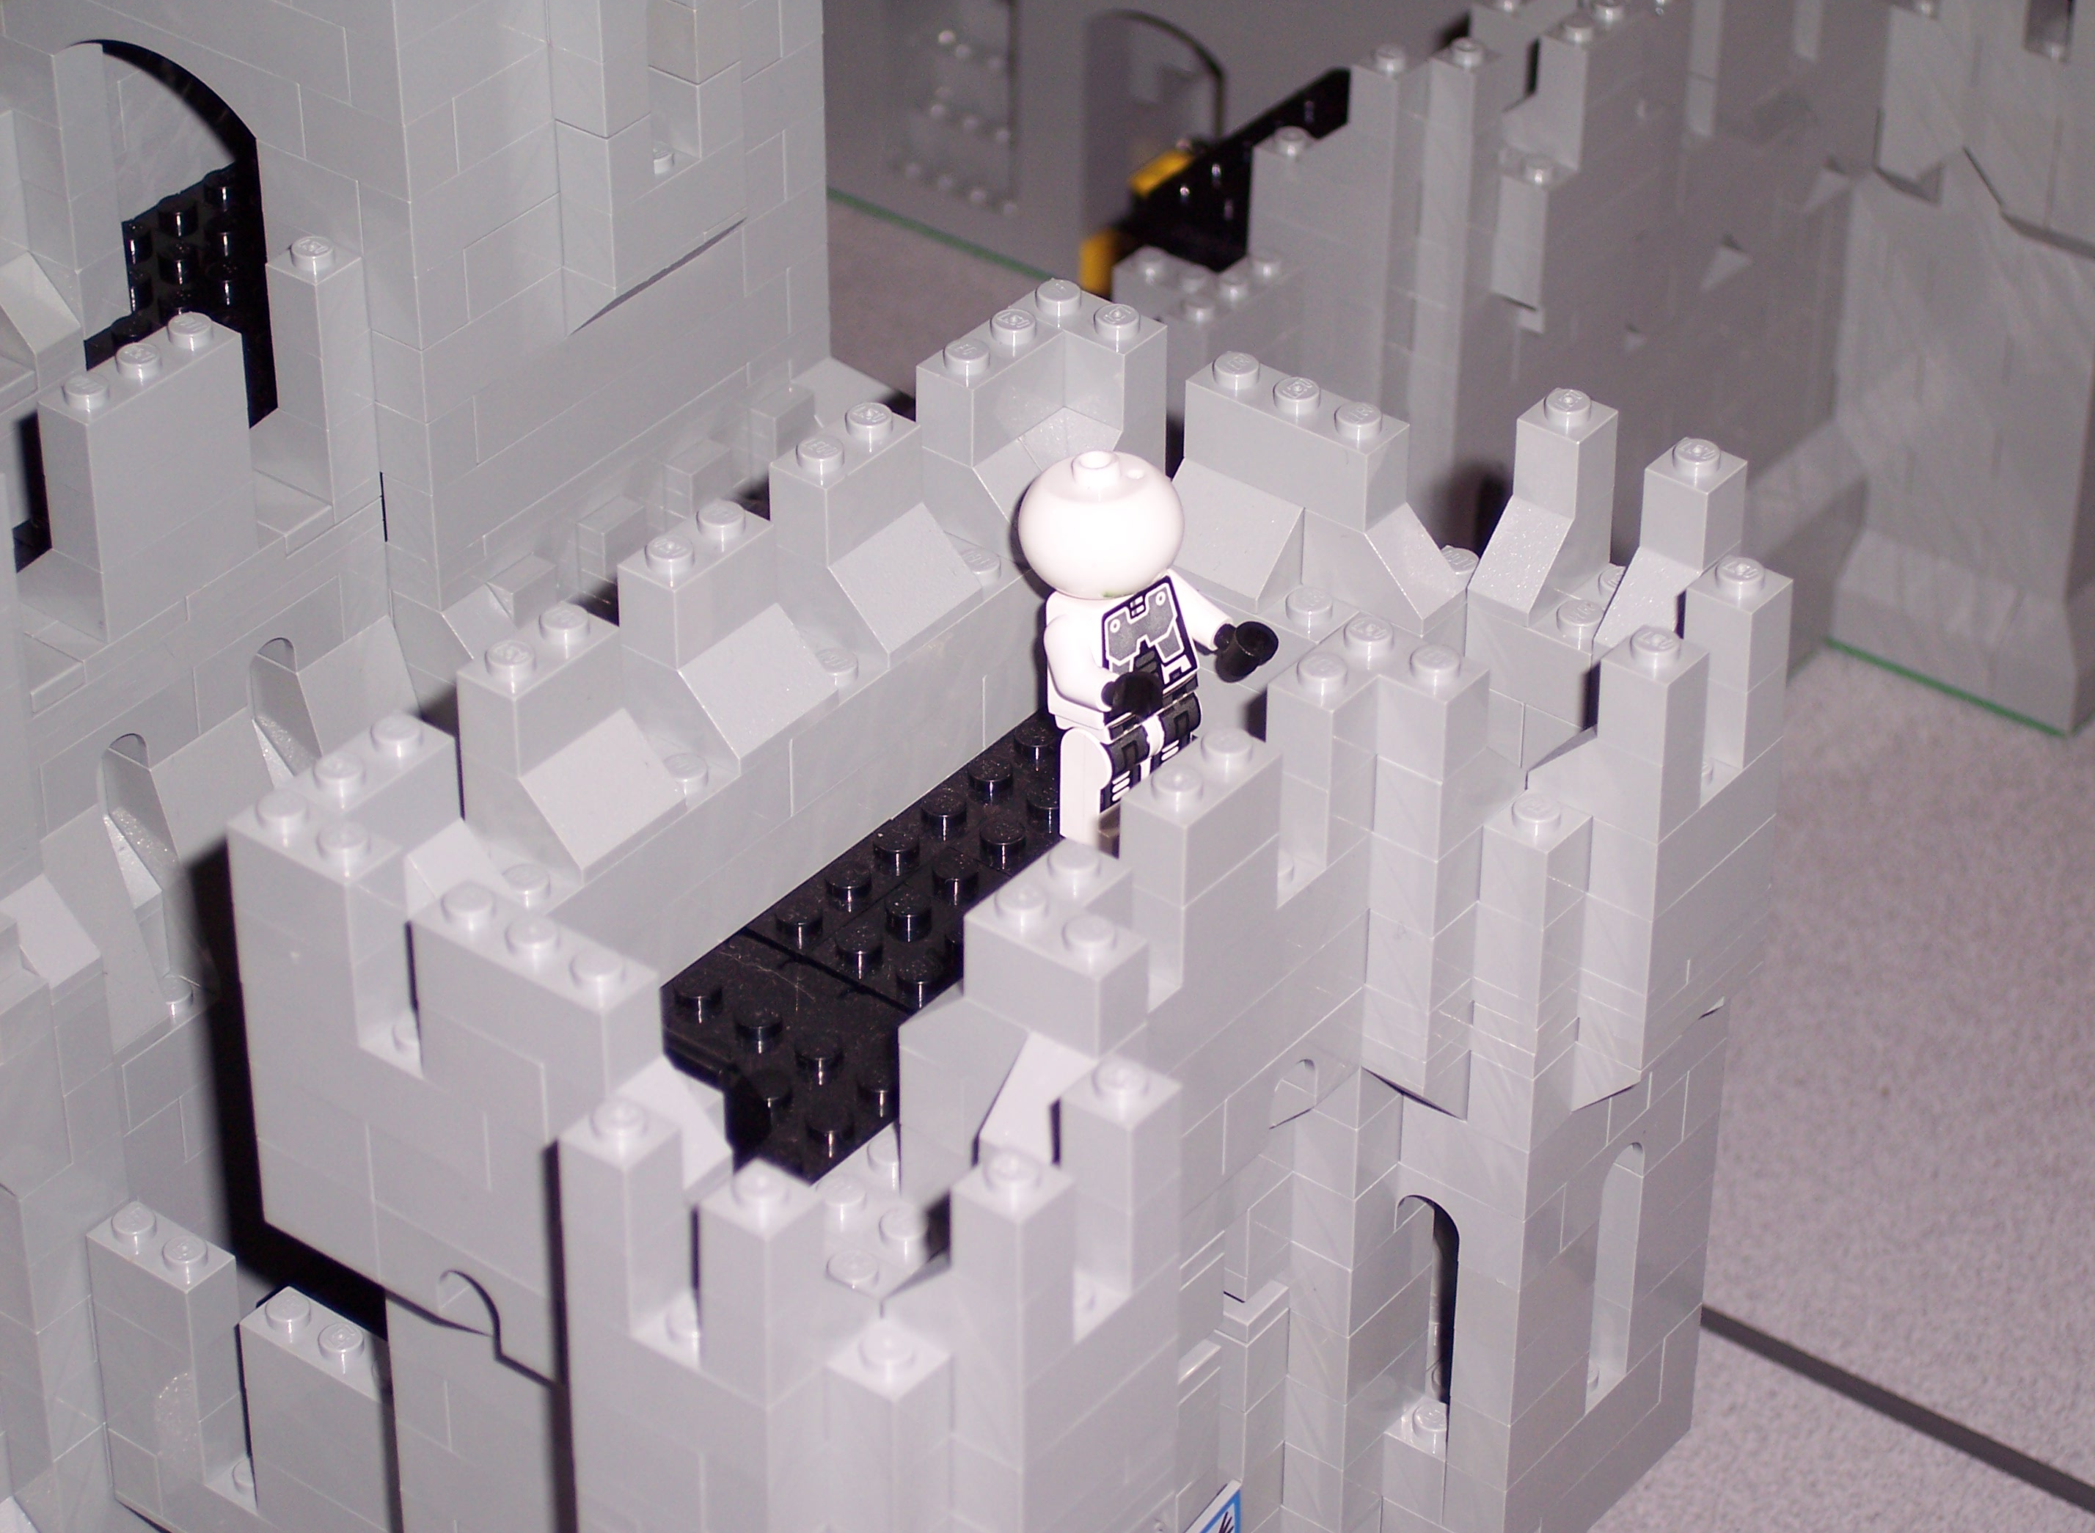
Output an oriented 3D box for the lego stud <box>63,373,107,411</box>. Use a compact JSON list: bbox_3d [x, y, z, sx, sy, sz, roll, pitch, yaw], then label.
[{"bbox_3d":[-0.105,-0.041,0.684,0.005,0.002,0.005,0,36,0],"label":"lego stud"}]

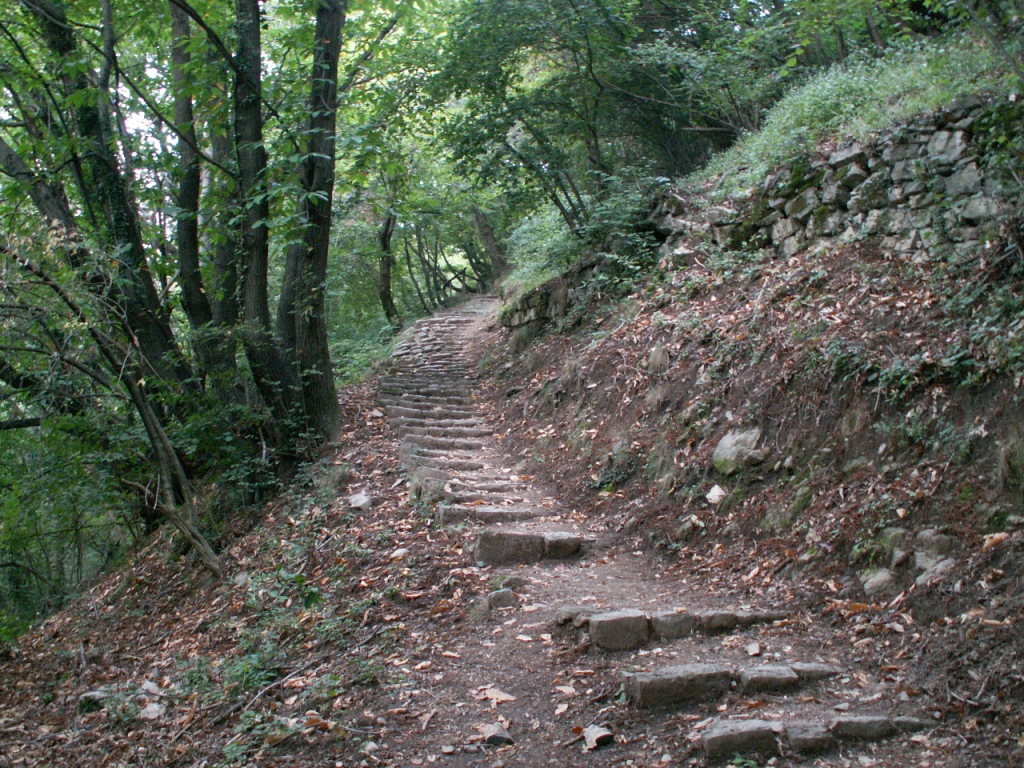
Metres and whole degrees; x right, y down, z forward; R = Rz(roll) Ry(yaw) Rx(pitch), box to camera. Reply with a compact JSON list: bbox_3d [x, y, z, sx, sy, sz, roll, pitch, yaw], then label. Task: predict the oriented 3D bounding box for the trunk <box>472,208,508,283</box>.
[{"bbox_3d":[-0.519,-3.344,25.000,0.400,1.850,0.400,-19,-1,0],"label":"trunk"}]

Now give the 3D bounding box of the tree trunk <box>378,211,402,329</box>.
[{"bbox_3d":[-2.054,-1.935,17.500,0.370,2.000,0.330,0,-1,0],"label":"tree trunk"}]

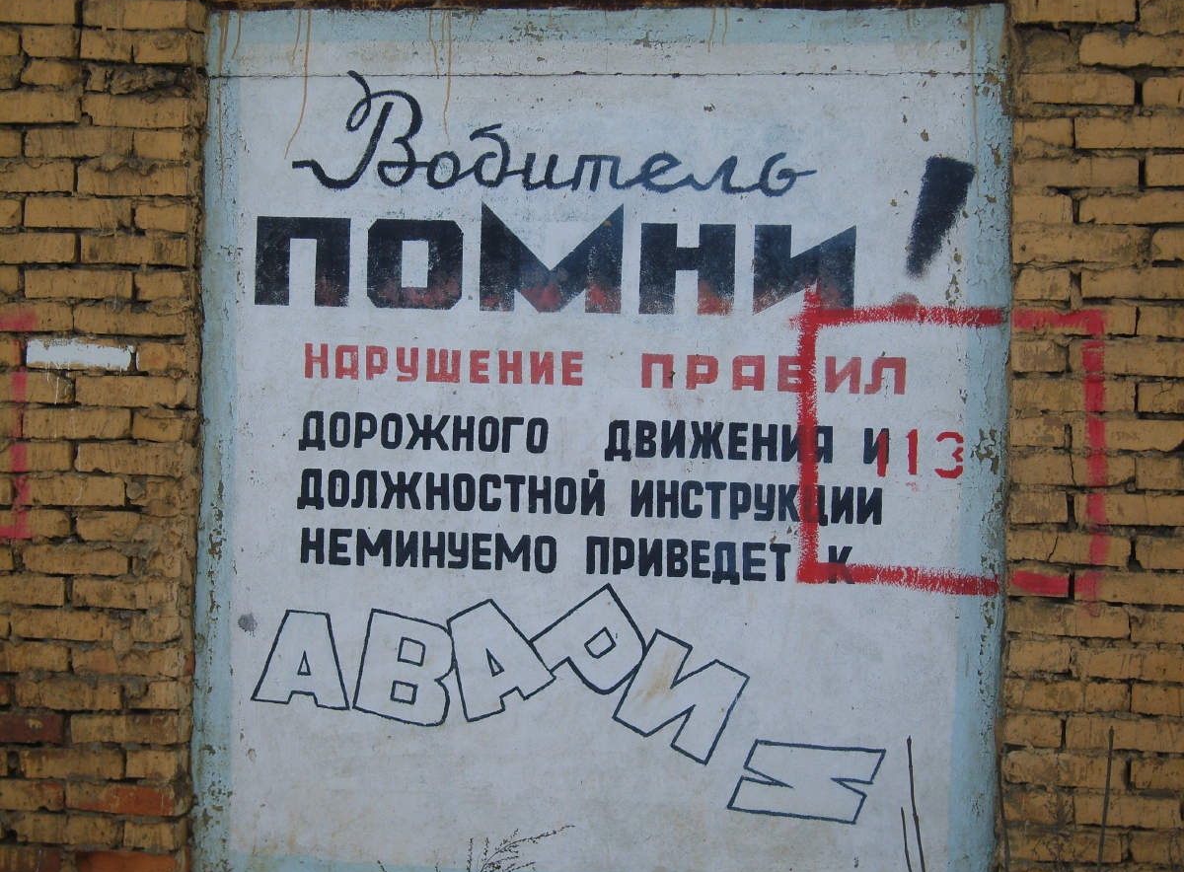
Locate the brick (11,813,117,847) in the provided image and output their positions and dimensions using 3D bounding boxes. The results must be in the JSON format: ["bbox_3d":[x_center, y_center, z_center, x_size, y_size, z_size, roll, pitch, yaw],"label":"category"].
[{"bbox_3d":[-1.162,0.874,5.521,0.247,0.066,0.120,1,0,8],"label":"brick"}]

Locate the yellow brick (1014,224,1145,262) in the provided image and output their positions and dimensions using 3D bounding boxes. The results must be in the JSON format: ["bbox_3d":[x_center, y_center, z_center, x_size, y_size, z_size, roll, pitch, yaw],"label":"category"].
[{"bbox_3d":[1.034,-0.400,5.234,0.250,0.065,0.120,1,1,10],"label":"yellow brick"}]

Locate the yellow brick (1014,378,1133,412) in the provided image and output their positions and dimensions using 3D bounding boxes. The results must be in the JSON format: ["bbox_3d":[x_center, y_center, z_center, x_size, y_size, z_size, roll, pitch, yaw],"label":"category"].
[{"bbox_3d":[1.012,-0.085,5.180,0.250,0.065,0.120,1,1,9],"label":"yellow brick"}]

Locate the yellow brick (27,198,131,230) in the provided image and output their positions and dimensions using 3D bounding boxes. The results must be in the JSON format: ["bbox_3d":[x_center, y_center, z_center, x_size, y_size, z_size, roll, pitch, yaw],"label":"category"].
[{"bbox_3d":[-1.135,-0.497,5.555,0.250,0.065,0.120,1,1,11],"label":"yellow brick"}]

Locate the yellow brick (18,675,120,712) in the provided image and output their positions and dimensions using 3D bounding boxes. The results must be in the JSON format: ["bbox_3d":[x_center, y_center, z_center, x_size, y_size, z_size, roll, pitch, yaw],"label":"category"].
[{"bbox_3d":[-1.163,0.577,5.582,0.251,0.069,0.120,1,2,10],"label":"yellow brick"}]

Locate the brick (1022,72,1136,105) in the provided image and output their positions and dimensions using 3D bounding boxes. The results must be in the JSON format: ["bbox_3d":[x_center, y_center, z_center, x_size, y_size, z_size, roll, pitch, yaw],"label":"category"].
[{"bbox_3d":[1.006,-0.714,5.115,0.250,0.065,0.120,1,1,11],"label":"brick"}]

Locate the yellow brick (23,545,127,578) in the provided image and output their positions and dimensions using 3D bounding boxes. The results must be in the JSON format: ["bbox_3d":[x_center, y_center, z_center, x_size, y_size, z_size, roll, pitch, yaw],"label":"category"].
[{"bbox_3d":[-1.139,0.278,5.536,0.250,0.065,0.120,1,1,9],"label":"yellow brick"}]

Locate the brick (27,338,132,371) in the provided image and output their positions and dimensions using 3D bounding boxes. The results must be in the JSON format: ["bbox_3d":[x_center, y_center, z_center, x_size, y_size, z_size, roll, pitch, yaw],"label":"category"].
[{"bbox_3d":[-1.135,-0.184,5.557,0.249,0.068,0.120,1,2,10],"label":"brick"}]

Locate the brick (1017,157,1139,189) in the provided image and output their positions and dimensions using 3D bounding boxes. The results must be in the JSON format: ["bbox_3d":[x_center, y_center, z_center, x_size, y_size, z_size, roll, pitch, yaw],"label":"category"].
[{"bbox_3d":[1.028,-0.555,5.231,0.250,0.065,0.120,1,1,10],"label":"brick"}]

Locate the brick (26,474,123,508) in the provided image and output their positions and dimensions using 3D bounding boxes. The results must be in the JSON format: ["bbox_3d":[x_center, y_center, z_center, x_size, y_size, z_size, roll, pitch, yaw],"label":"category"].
[{"bbox_3d":[-1.157,0.123,5.621,0.250,0.065,0.120,1,1,10],"label":"brick"}]

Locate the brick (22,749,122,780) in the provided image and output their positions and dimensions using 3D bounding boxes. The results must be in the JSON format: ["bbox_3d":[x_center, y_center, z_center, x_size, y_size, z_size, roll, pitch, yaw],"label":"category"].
[{"bbox_3d":[-1.167,0.743,5.637,0.250,0.065,0.120,1,1,10],"label":"brick"}]

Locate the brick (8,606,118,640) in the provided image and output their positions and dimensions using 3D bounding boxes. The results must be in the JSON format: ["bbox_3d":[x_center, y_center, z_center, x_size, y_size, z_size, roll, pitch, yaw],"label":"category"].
[{"bbox_3d":[-1.172,0.421,5.577,0.250,0.065,0.120,1,1,11],"label":"brick"}]

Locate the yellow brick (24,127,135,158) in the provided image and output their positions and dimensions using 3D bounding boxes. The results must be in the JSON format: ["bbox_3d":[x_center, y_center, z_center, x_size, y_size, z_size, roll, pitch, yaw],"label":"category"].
[{"bbox_3d":[-1.129,-0.650,5.521,0.249,0.066,0.120,1,0,8],"label":"yellow brick"}]

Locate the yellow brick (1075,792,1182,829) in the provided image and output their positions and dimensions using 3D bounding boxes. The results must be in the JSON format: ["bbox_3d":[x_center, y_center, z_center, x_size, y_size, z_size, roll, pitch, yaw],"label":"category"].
[{"bbox_3d":[1.126,0.782,5.200,0.232,0.066,0.120,1,0,8],"label":"yellow brick"}]

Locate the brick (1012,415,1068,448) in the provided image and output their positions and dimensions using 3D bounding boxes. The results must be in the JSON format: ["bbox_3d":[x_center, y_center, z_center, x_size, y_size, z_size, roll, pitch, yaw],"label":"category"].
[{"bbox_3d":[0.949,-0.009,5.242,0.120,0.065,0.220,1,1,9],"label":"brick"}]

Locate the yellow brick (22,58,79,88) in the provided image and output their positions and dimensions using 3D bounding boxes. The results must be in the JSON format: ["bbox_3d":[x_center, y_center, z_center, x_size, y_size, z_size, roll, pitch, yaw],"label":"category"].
[{"bbox_3d":[-1.189,-0.812,5.593,0.130,0.065,0.205,1,2,10],"label":"yellow brick"}]

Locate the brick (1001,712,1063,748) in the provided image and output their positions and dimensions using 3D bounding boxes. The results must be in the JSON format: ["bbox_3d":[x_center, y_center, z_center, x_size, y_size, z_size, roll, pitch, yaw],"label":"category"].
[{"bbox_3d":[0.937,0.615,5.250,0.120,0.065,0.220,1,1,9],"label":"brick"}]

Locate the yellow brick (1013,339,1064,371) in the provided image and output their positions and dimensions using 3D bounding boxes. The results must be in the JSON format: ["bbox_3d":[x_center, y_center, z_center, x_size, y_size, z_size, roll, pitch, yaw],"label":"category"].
[{"bbox_3d":[0.947,-0.168,5.202,0.120,0.065,0.250,1,1,11],"label":"yellow brick"}]

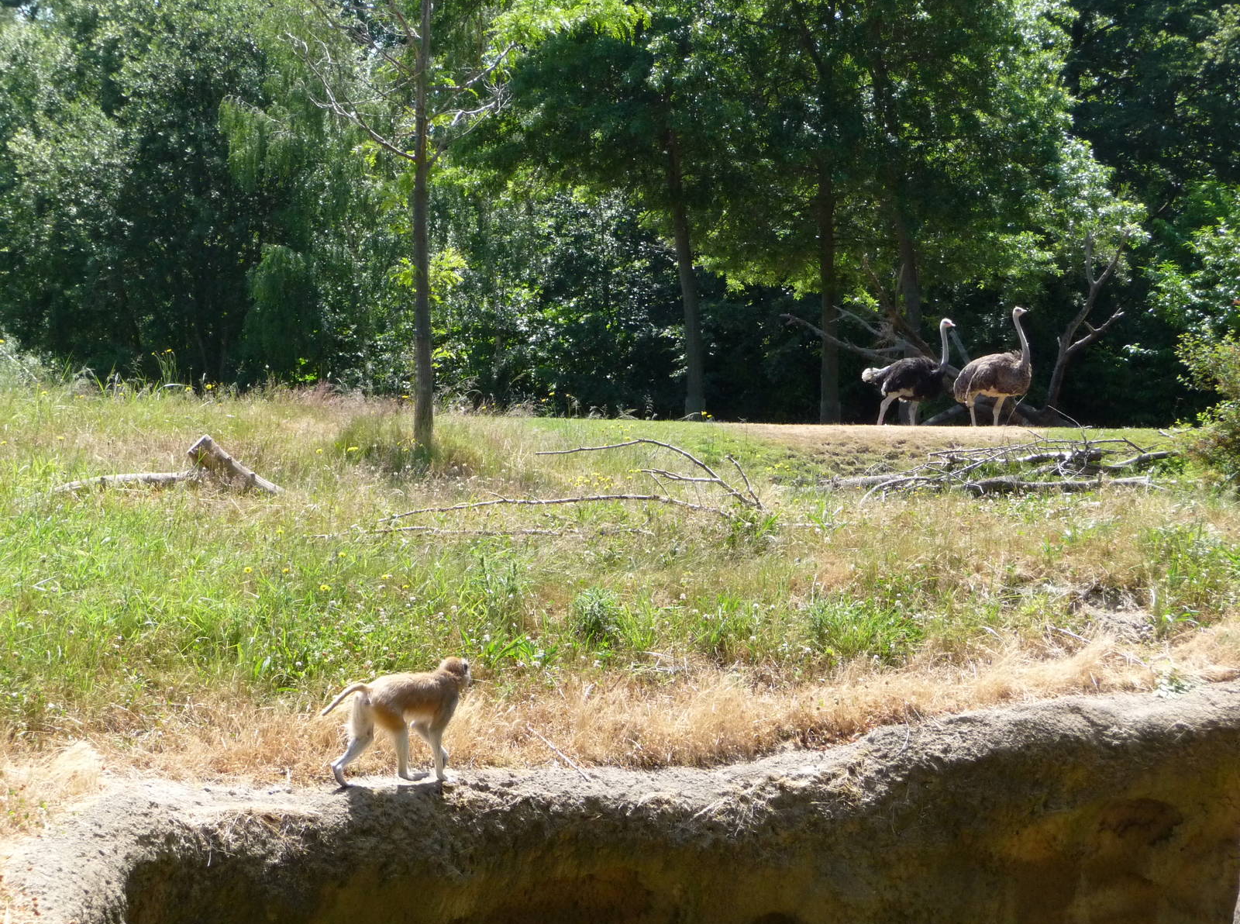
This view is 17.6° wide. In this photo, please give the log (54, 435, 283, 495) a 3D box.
[{"bbox_3d":[-4.384,0.024,39.000,2.200,0.520,0.600,0,2,0],"label":"log"}]

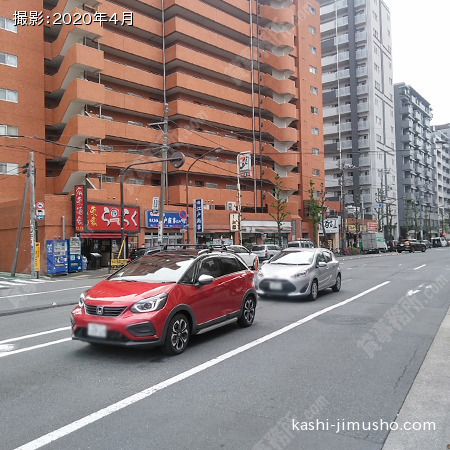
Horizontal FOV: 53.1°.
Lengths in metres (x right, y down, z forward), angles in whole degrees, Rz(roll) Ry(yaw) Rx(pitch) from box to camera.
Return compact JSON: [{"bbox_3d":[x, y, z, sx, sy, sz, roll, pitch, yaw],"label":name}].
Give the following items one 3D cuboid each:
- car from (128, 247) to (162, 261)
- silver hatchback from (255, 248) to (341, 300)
[{"bbox_3d":[-4.450,2.293,30.320,1.730,1.500,4.450,-3,-3,30],"label":"car"},{"bbox_3d":[2.415,1.513,14.269,1.700,1.460,4.050,-3,-3,29],"label":"silver hatchback"}]

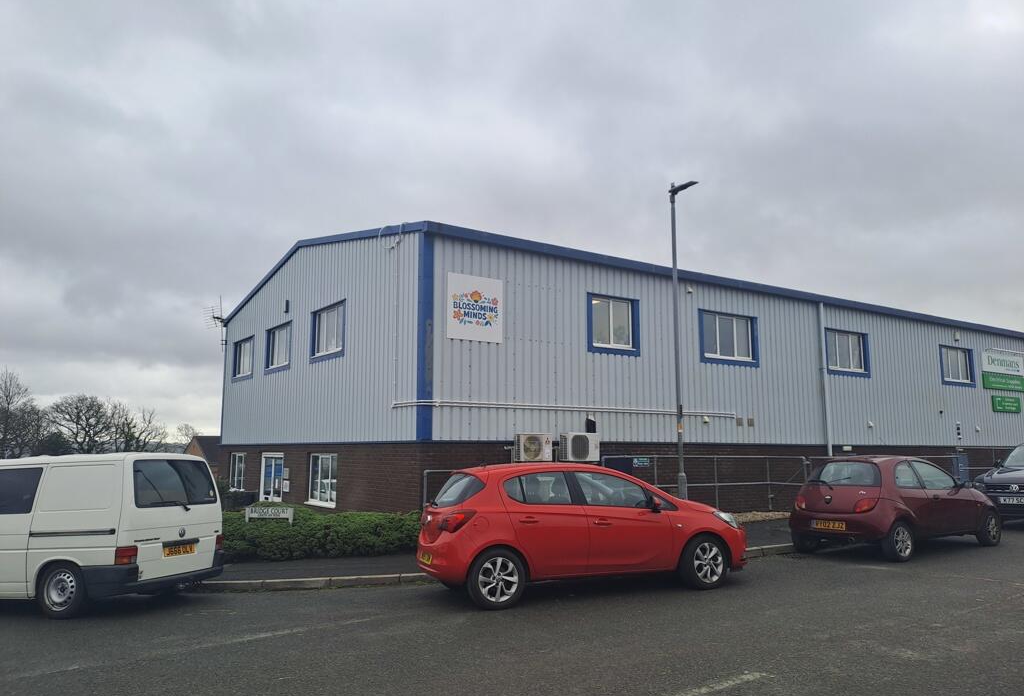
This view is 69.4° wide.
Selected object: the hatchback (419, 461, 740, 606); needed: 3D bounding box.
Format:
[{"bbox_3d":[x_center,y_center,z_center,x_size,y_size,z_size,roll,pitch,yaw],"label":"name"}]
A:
[{"bbox_3d":[0.886,2.104,8.900,4.020,1.480,1.770,3,-8,-20],"label":"hatchback"}]

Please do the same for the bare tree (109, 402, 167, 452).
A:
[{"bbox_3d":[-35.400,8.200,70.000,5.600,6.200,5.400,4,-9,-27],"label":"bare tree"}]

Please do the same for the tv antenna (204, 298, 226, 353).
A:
[{"bbox_3d":[-8.980,-0.710,22.400,0.660,1.720,1.100,3,-8,-21],"label":"tv antenna"}]

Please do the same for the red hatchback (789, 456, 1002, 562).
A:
[{"bbox_3d":[5.830,2.325,11.180,3.620,1.400,1.660,5,-9,-33],"label":"red hatchback"}]

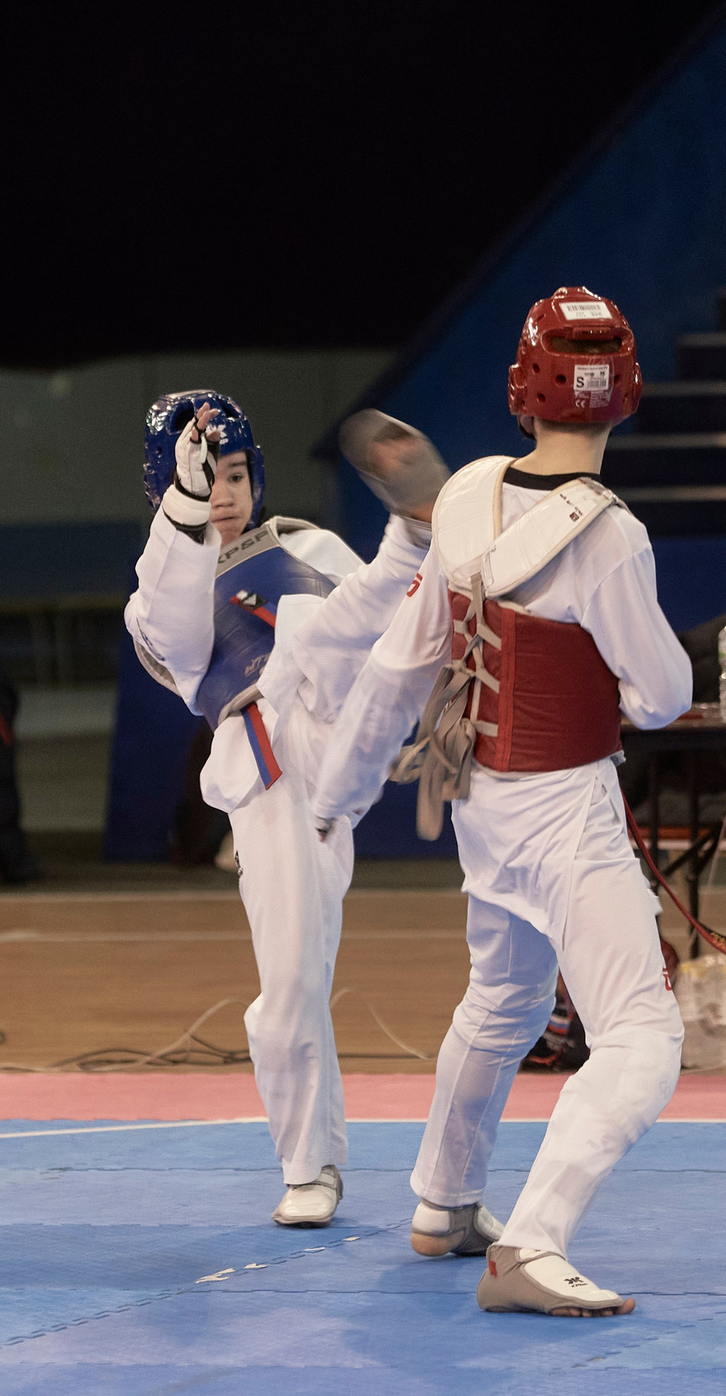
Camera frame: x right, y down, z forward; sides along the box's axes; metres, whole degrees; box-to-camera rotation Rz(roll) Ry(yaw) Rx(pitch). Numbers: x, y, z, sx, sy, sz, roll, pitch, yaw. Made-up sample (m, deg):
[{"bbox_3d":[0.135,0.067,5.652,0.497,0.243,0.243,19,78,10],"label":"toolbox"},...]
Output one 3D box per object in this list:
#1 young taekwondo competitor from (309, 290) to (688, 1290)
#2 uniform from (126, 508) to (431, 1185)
[{"bbox_3d":[0.200,0.139,11.920,0.680,1.590,0.650,-1,2,30],"label":"young taekwondo competitor"},{"bbox_3d":[-0.145,0.250,12.800,0.520,1.150,0.780,-2,2,-19],"label":"uniform"}]

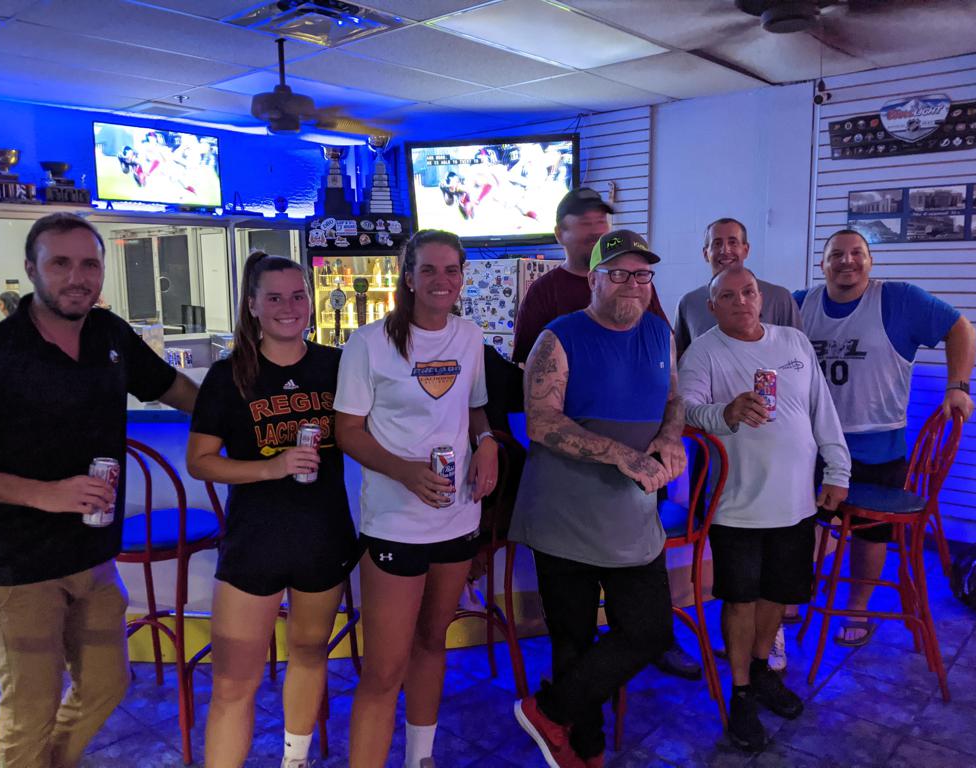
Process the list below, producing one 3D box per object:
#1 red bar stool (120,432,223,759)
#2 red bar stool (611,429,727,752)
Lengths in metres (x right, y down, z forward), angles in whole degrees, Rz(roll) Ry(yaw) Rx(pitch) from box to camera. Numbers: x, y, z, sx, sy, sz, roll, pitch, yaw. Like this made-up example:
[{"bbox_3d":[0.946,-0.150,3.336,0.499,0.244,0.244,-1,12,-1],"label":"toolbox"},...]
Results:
[{"bbox_3d":[-1.138,0.666,2.793,0.410,1.100,0.500,0,8,8],"label":"red bar stool"},{"bbox_3d":[0.571,0.633,2.837,0.410,1.100,0.500,-2,9,-9],"label":"red bar stool"}]

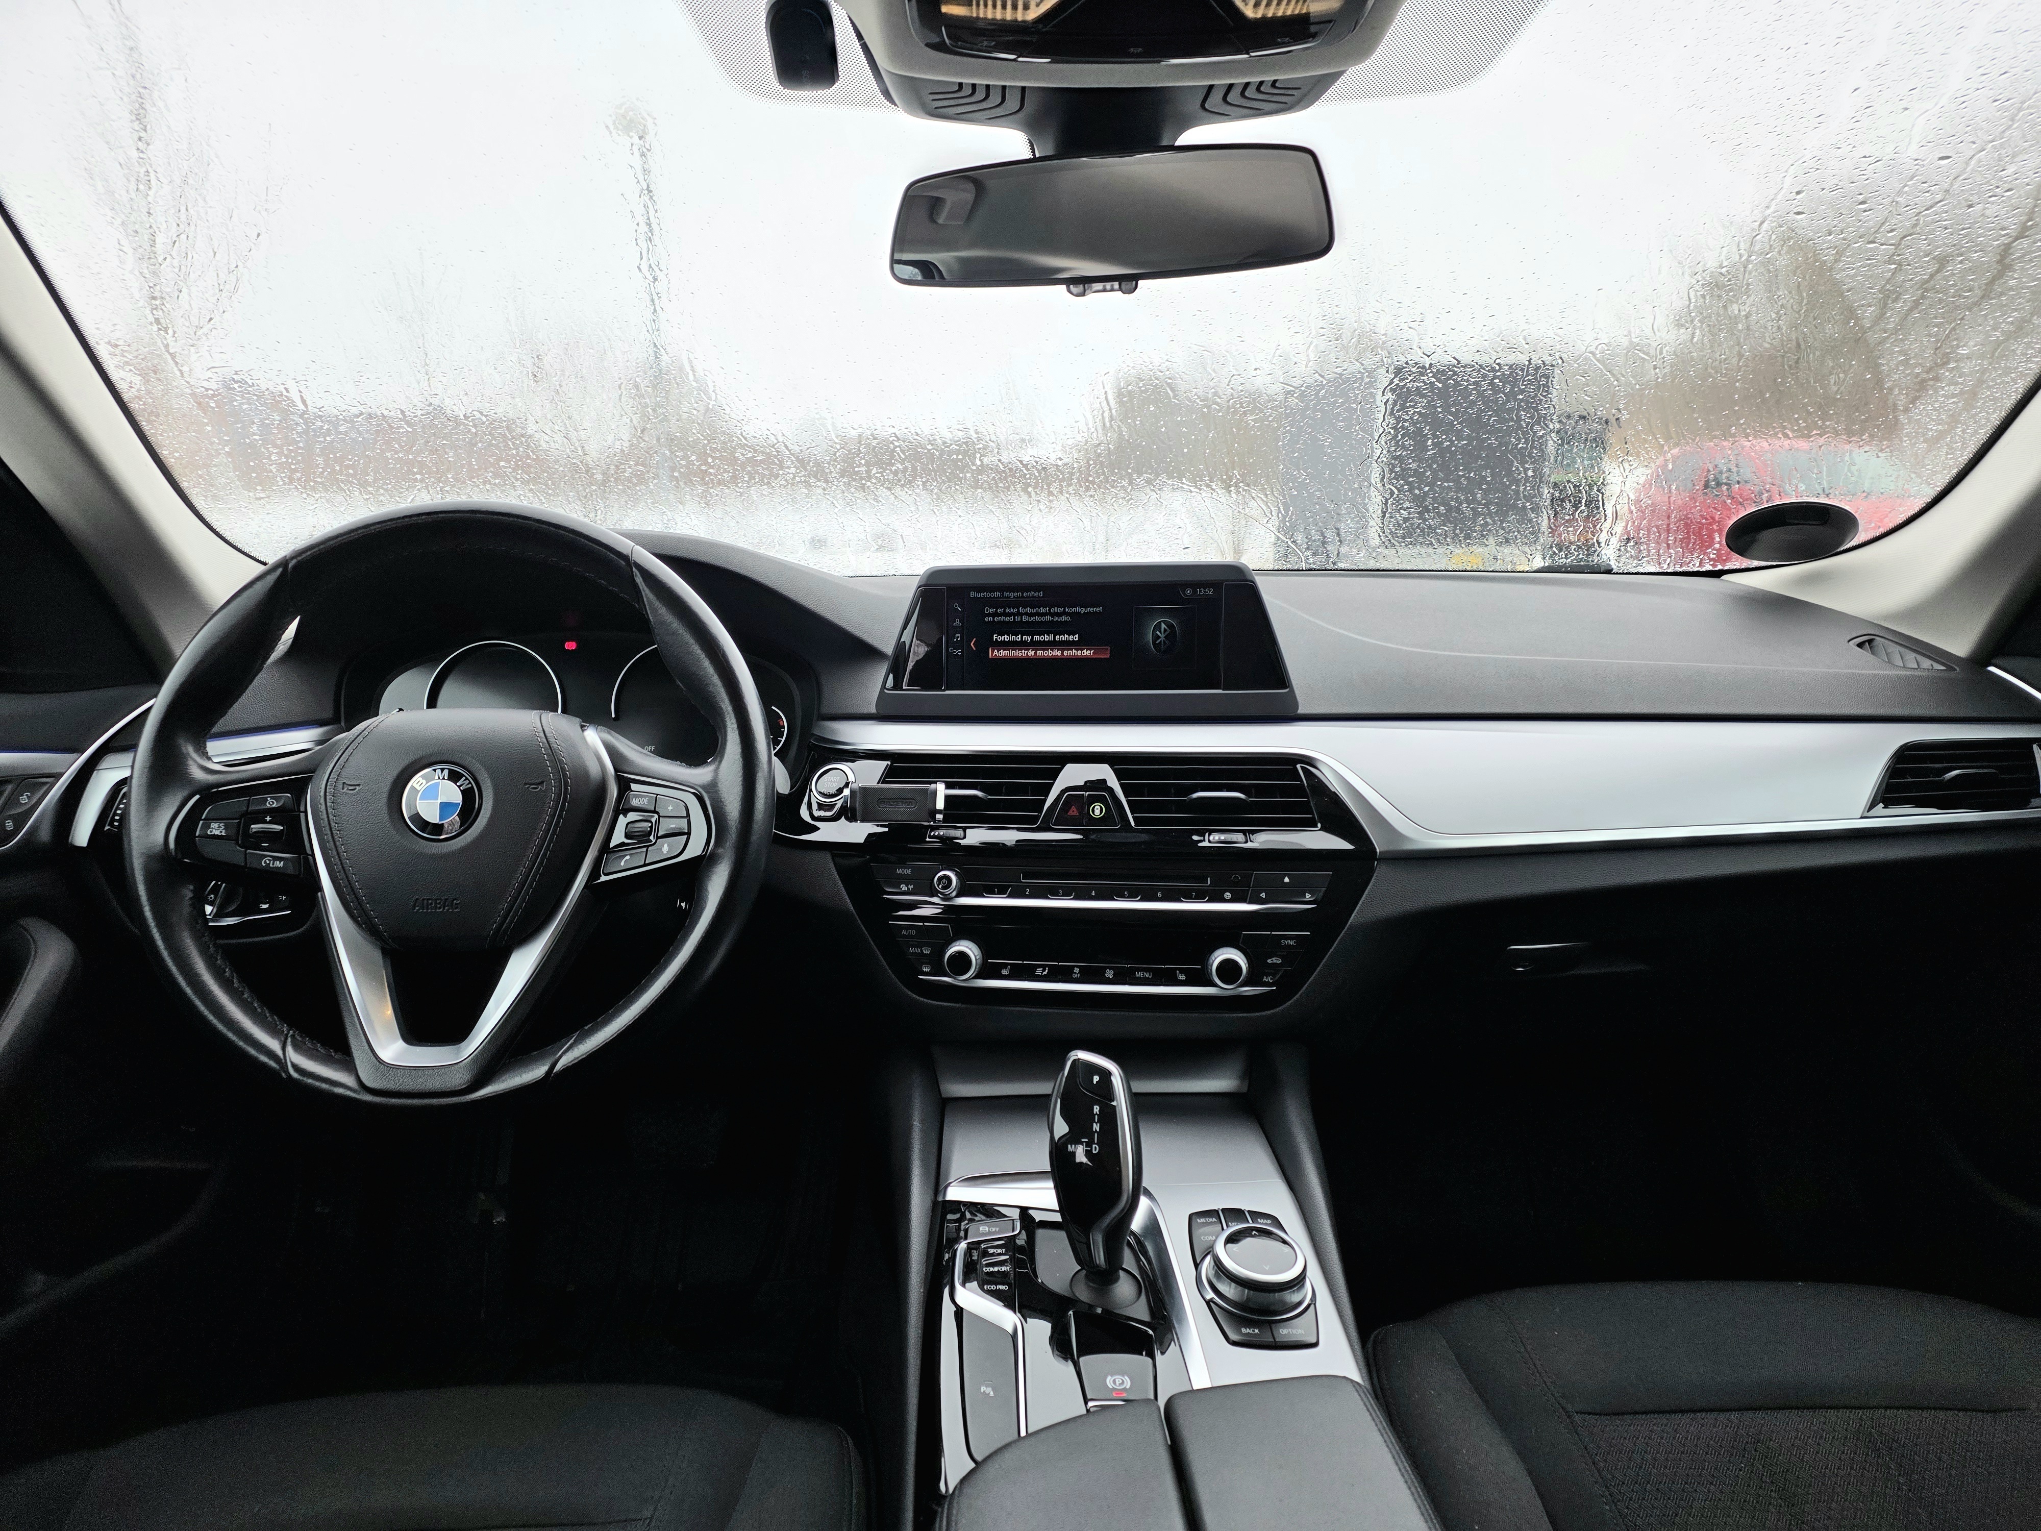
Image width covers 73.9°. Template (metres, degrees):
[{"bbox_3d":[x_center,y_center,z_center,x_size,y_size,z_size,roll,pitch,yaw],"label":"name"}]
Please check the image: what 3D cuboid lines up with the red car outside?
[{"bbox_3d":[7.300,-2.271,12.705,1.690,1.480,3.900,0,12,-2],"label":"red car outside"}]

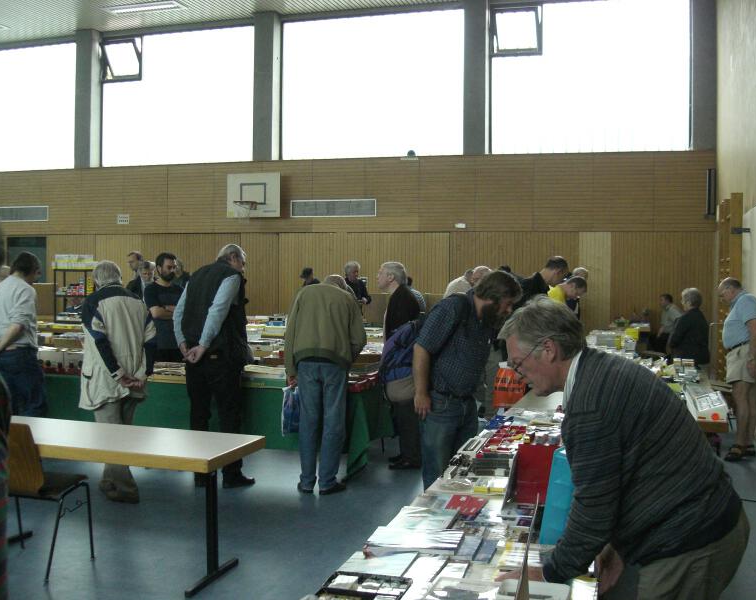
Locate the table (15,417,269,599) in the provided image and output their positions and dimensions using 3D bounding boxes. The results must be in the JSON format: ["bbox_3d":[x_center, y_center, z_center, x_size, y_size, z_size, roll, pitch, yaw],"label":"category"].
[{"bbox_3d":[-1.631,1.147,5.054,1.830,0.725,0.680,1,2,18],"label":"table"}]

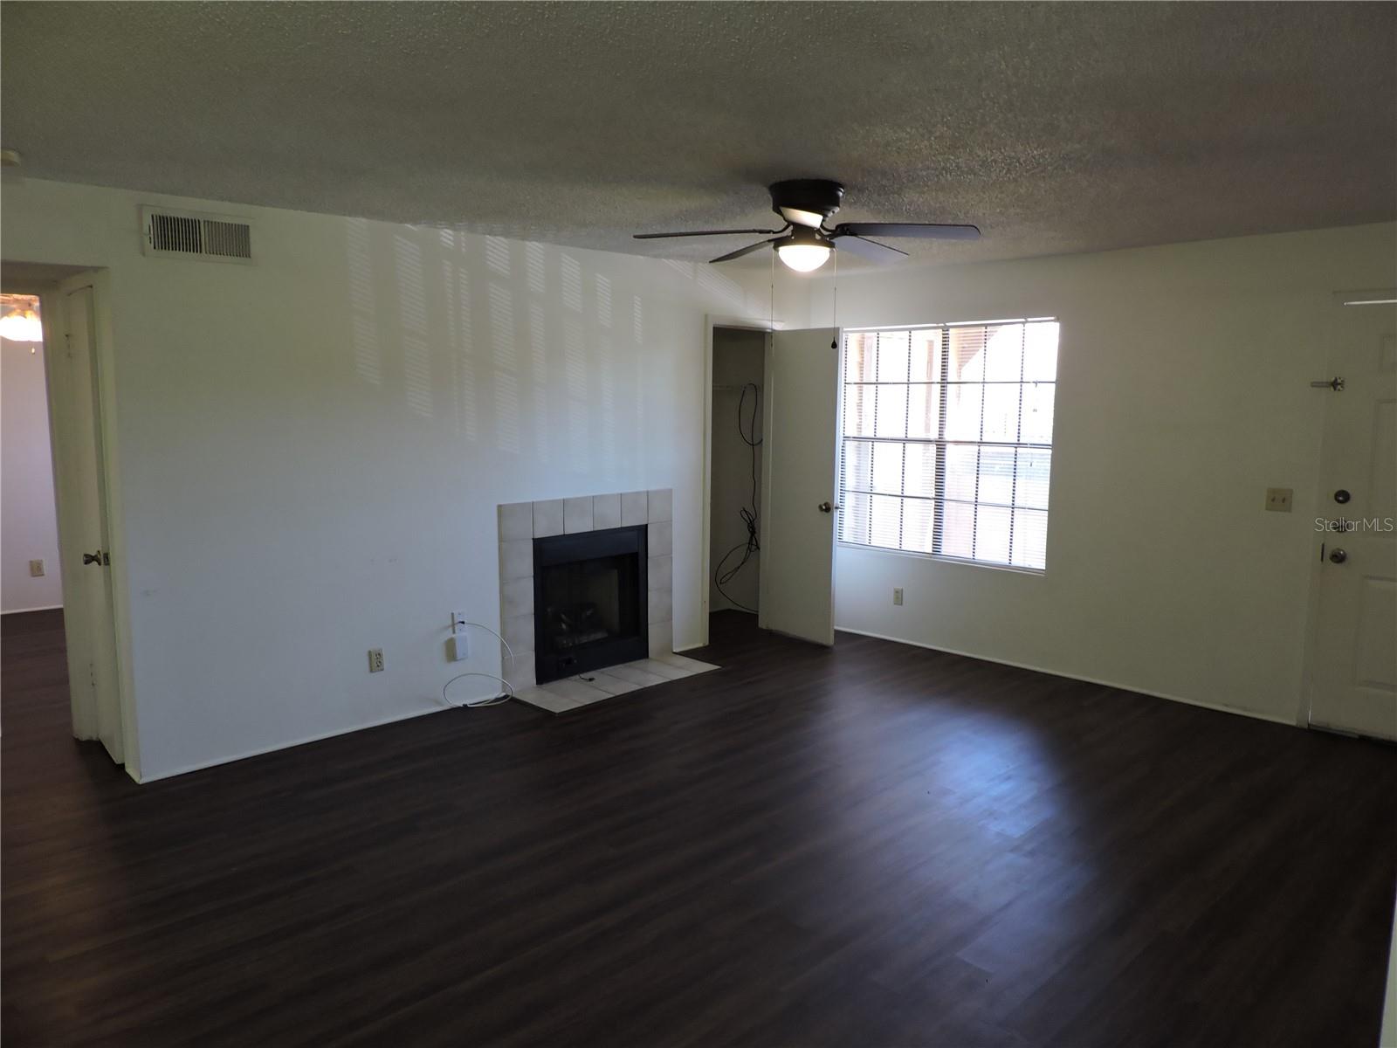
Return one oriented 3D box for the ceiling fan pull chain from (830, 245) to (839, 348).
[{"bbox_3d":[0.526,-0.879,3.756,0.022,0.385,0.022,1,7,6],"label":"ceiling fan pull chain"}]

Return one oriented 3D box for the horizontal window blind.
[{"bbox_3d":[1.513,-0.514,6.106,1.487,1.439,0.045,7,10,44],"label":"horizontal window blind"}]

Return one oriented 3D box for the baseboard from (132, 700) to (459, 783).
[{"bbox_3d":[-1.741,0.998,4.576,0.016,0.038,1.612,7,10,44],"label":"baseboard"}]

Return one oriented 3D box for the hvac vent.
[{"bbox_3d":[-2.038,-1.177,3.976,0.030,0.193,0.428,7,10,44],"label":"hvac vent"}]

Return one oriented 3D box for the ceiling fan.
[{"bbox_3d":[0.417,-1.125,3.733,1.310,0.330,1.280,1,7,6],"label":"ceiling fan"}]

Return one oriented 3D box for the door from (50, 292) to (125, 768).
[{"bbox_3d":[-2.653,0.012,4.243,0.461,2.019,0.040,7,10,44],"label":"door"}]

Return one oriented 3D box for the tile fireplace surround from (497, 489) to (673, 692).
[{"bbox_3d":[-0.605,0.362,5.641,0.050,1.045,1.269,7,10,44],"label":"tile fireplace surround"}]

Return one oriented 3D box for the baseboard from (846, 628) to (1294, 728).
[{"bbox_3d":[1.860,0.854,5.875,3.085,0.040,0.016,7,10,44],"label":"baseboard"}]

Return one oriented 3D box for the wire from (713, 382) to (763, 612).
[{"bbox_3d":[0.296,-0.194,7.205,0.360,1.698,0.170,7,10,44],"label":"wire"}]

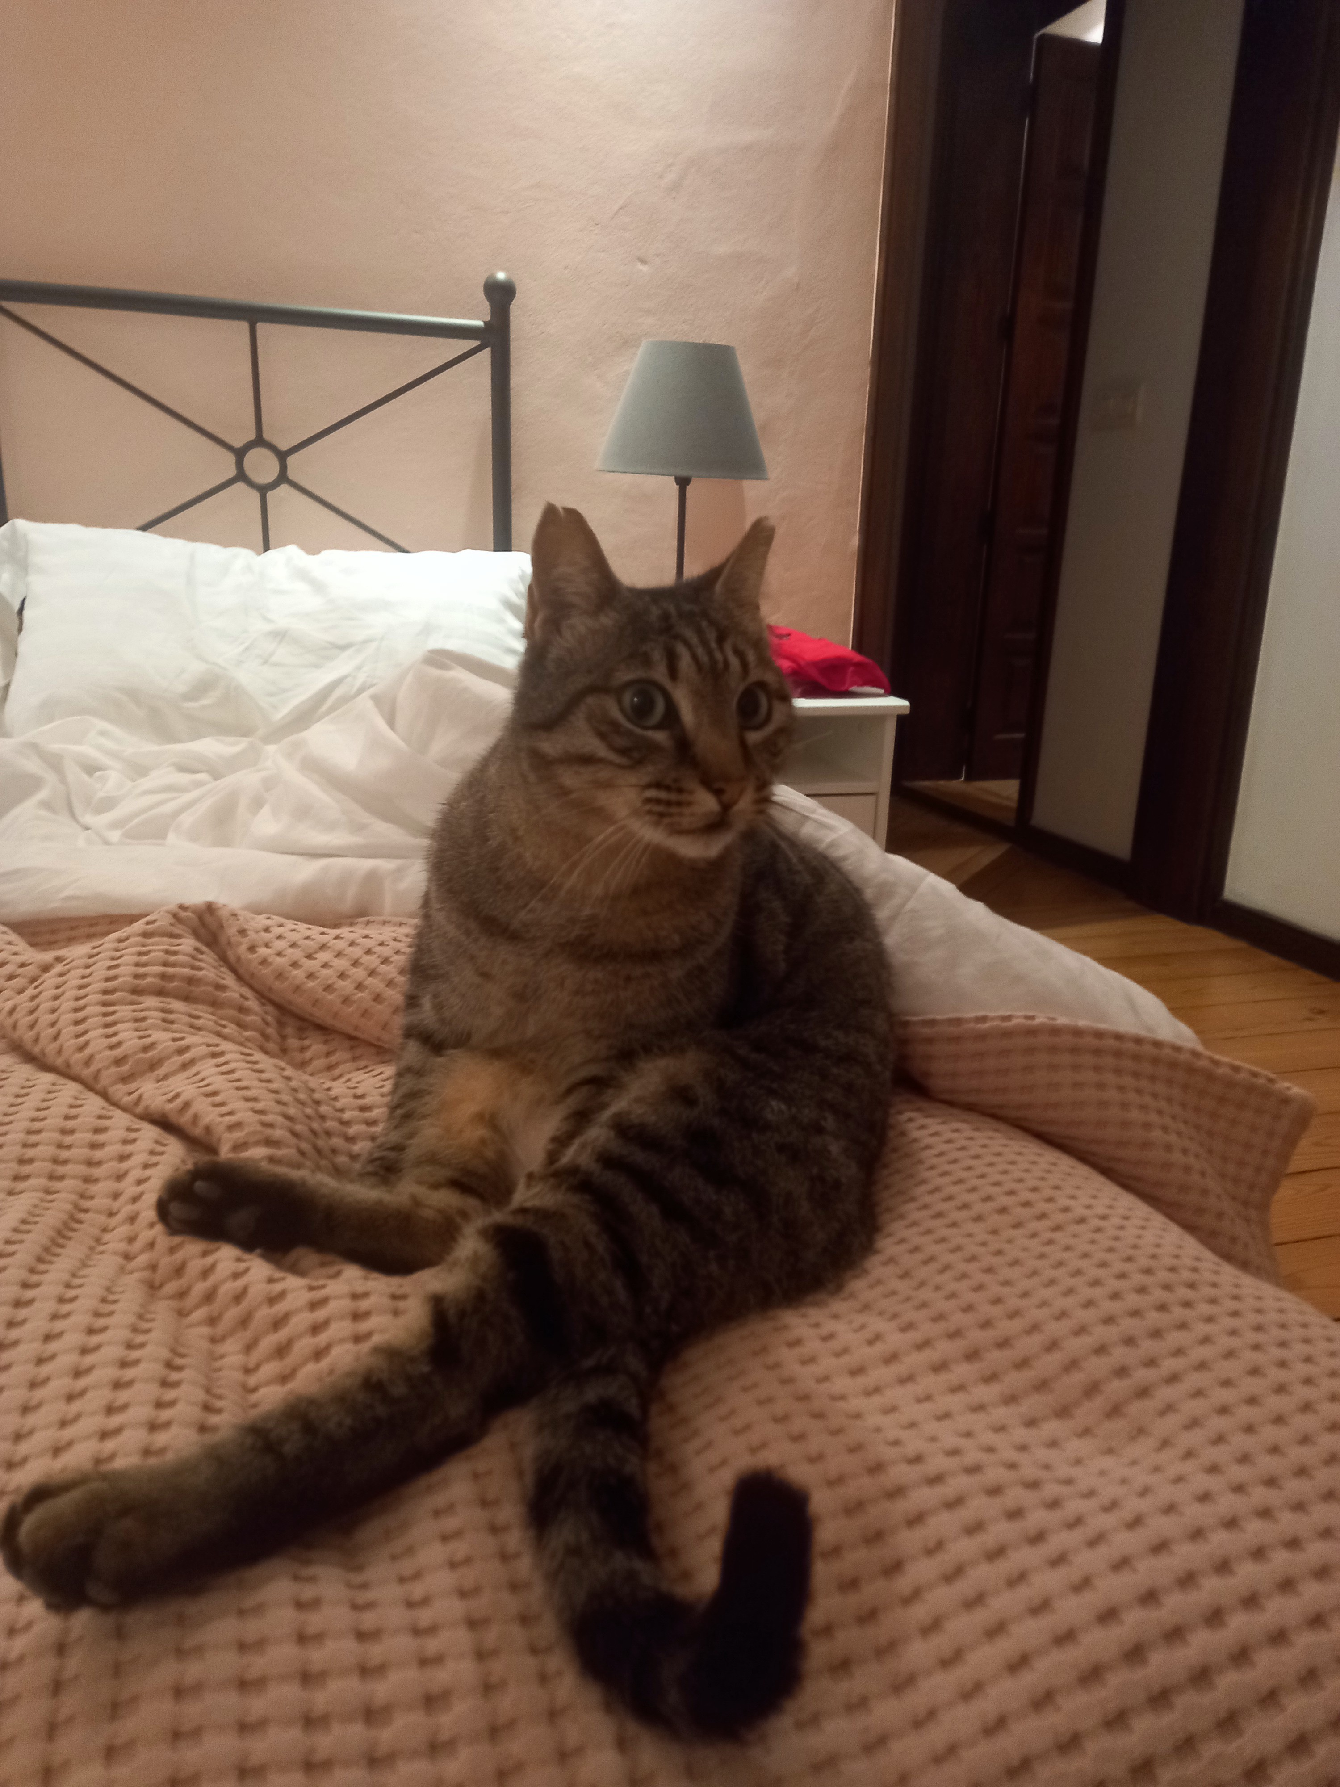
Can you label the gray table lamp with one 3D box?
[{"bbox_3d":[0.018,-0.569,1.977,0.260,0.510,0.260,-4,17,-19],"label":"gray table lamp"}]

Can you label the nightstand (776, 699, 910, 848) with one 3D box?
[{"bbox_3d":[0.084,-0.052,2.127,0.435,0.564,0.395,-4,17,-19],"label":"nightstand"}]

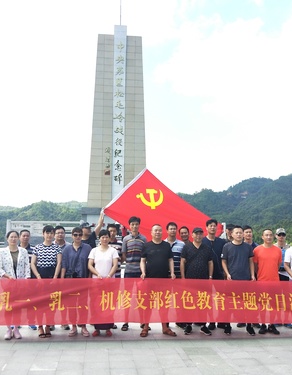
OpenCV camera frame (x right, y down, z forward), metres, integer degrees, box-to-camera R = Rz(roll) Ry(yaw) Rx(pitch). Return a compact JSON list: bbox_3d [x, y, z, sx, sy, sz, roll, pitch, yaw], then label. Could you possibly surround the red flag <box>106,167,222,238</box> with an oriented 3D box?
[{"bbox_3d":[0.315,0.480,6.500,1.750,1.150,0.200,41,-6,6],"label":"red flag"}]

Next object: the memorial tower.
[{"bbox_3d":[-2.598,-5.040,34.112,5.900,19.200,4.800,1,-8,-6],"label":"memorial tower"}]

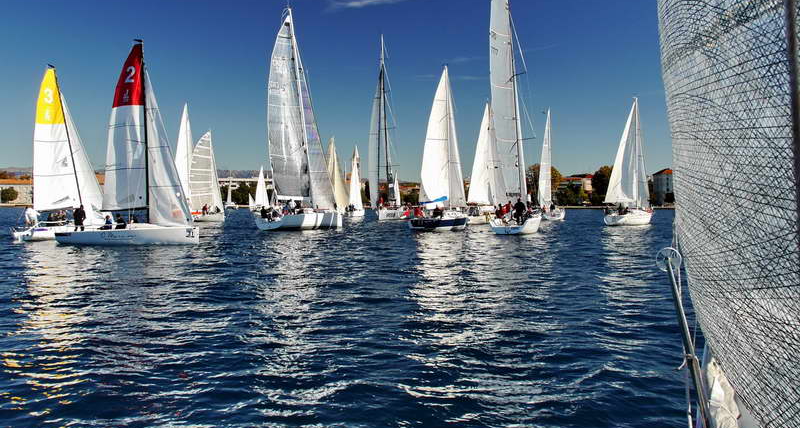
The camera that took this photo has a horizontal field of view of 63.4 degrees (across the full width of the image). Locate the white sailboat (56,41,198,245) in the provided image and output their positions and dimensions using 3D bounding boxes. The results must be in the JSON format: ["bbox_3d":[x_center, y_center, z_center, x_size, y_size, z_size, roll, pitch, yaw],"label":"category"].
[{"bbox_3d":[-13.667,-3.636,32.941,6.900,10.300,2.470,0,1,-2],"label":"white sailboat"}]

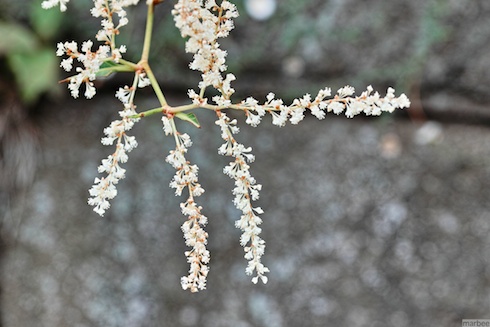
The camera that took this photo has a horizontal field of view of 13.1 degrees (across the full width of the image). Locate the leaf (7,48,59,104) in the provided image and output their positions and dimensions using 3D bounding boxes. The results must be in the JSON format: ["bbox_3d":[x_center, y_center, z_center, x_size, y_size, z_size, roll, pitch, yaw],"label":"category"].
[{"bbox_3d":[-0.119,-0.049,1.200,0.029,0.032,0.015,0,10,0],"label":"leaf"}]

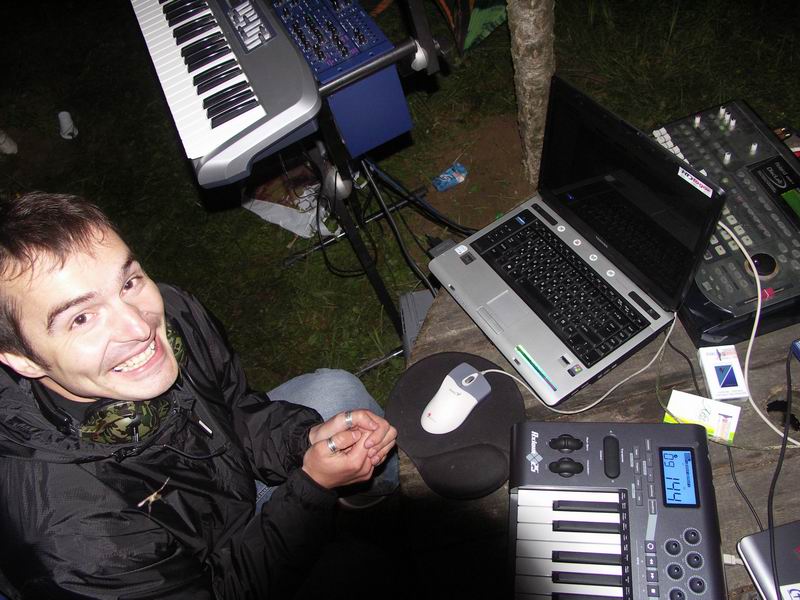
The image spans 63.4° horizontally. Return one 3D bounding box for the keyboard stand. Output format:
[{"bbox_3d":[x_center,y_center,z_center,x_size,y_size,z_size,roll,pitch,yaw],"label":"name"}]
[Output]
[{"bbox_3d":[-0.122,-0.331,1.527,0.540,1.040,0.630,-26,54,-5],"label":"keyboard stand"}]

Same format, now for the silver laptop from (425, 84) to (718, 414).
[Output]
[{"bbox_3d":[0.248,-0.098,1.052,0.312,0.292,0.364,-33,55,-9],"label":"silver laptop"}]

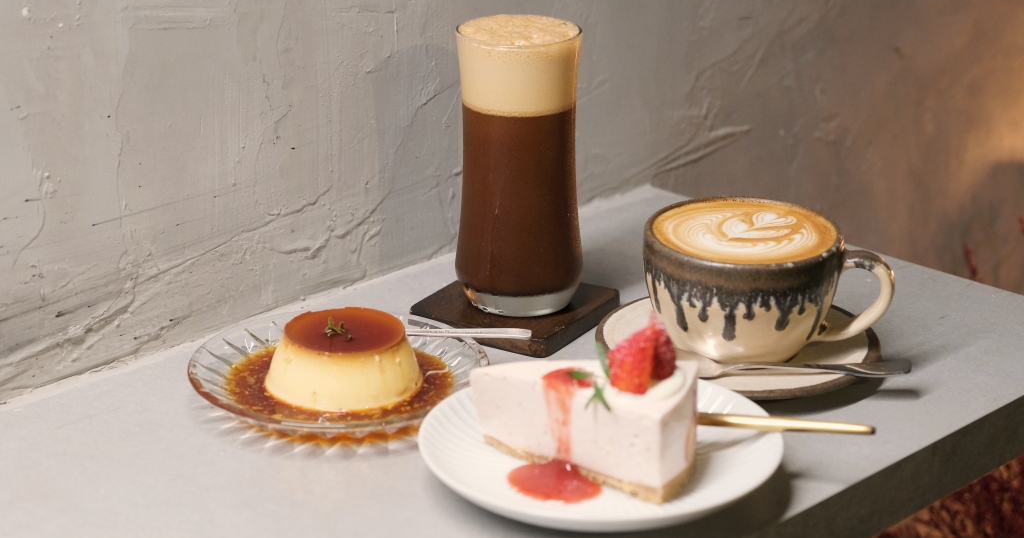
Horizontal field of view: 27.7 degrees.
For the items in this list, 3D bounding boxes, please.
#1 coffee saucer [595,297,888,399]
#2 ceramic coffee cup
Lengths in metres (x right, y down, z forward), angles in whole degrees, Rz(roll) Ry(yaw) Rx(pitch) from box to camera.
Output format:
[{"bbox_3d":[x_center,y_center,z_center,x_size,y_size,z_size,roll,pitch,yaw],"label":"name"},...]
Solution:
[{"bbox_3d":[0.123,0.045,1.133,0.153,0.019,0.153,0,21,0],"label":"coffee saucer"},{"bbox_3d":[0.138,0.012,1.119,0.134,0.068,0.105,4,21,11],"label":"ceramic coffee cup"}]

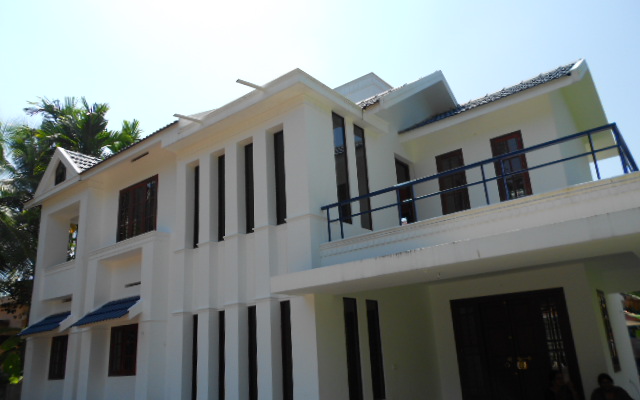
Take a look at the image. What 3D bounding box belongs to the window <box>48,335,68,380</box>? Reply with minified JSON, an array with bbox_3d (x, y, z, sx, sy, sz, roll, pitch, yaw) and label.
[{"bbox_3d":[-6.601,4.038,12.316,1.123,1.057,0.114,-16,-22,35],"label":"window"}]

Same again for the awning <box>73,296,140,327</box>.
[{"bbox_3d":[-4.491,2.396,10.468,1.938,0.581,0.798,-16,-22,35],"label":"awning"}]

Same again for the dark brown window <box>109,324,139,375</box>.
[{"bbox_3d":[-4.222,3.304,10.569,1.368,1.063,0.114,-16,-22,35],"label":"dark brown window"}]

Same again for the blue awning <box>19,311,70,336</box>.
[{"bbox_3d":[-6.801,3.108,12.184,1.881,0.547,0.769,-16,-22,35],"label":"blue awning"}]

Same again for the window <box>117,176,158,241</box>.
[{"bbox_3d":[-4.340,0.254,11.485,1.642,1.391,0.114,-16,-22,35],"label":"window"}]

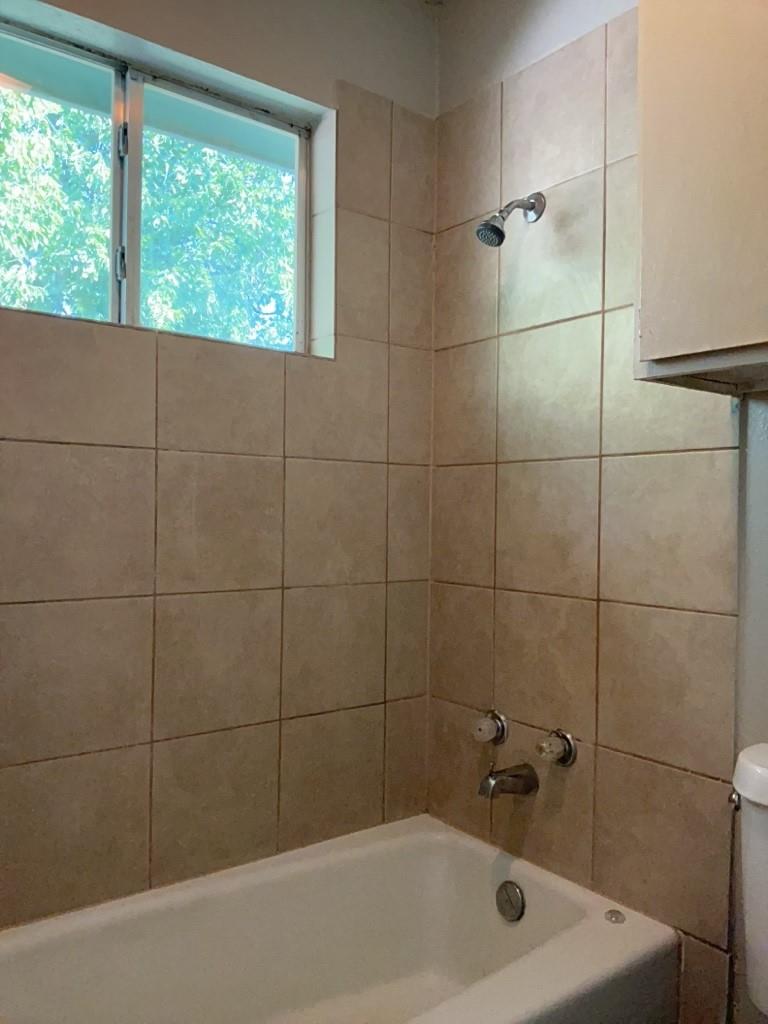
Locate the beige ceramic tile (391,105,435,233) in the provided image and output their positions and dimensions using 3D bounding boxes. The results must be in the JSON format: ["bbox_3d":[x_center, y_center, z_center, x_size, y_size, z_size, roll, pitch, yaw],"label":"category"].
[{"bbox_3d":[0.077,-0.898,2.100,0.144,0.306,0.010,1,0,-37],"label":"beige ceramic tile"}]

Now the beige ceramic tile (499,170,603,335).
[{"bbox_3d":[0.378,-0.577,1.813,0.020,0.305,0.299,1,0,-38],"label":"beige ceramic tile"}]

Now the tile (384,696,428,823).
[{"bbox_3d":[0.056,0.648,2.115,0.144,0.305,0.012,1,0,-38],"label":"tile"}]

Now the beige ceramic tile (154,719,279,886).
[{"bbox_3d":[-0.365,0.632,1.753,0.302,0.304,0.020,1,0,-38],"label":"beige ceramic tile"}]

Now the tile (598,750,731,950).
[{"bbox_3d":[0.553,0.656,1.598,0.012,0.305,0.304,1,0,-38],"label":"tile"}]

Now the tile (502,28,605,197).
[{"bbox_3d":[0.384,-0.894,1.833,0.010,0.306,0.304,1,0,-38],"label":"tile"}]

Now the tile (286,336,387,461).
[{"bbox_3d":[-0.111,-0.277,1.940,0.300,0.302,0.020,1,0,-38],"label":"tile"}]

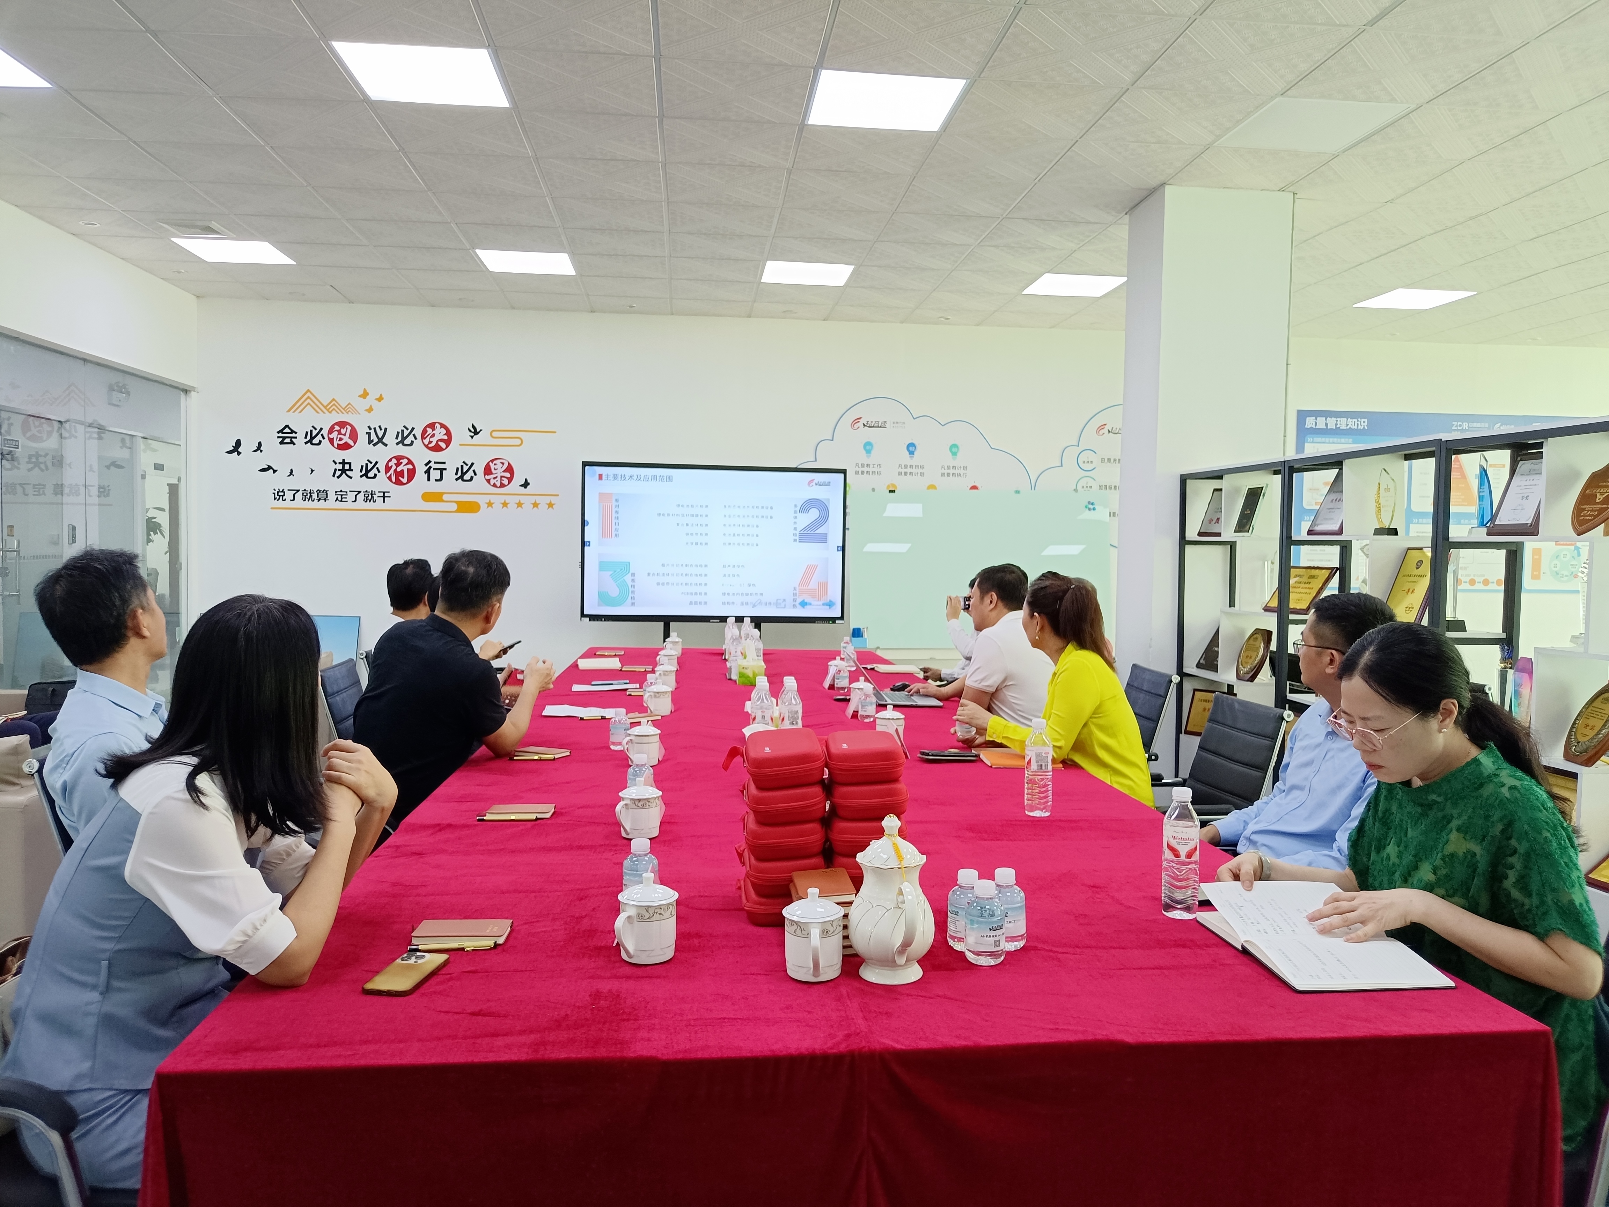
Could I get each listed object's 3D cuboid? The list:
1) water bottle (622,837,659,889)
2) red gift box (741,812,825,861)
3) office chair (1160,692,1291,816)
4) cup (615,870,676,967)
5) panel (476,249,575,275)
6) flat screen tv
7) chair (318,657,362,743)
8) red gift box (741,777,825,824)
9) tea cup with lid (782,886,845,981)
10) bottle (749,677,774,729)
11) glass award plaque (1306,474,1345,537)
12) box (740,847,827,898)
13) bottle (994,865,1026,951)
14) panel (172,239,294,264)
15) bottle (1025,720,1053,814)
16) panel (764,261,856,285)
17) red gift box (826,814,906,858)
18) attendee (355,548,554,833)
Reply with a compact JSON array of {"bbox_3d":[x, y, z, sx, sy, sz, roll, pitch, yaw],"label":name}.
[{"bbox_3d":[-0.279,0.464,2.059,0.063,0.122,0.063,1,2,-6],"label":"water bottle"},{"bbox_3d":[-0.037,0.382,2.047,0.138,0.060,0.170,1,2,-5],"label":"red gift box"},{"bbox_3d":[1.124,0.775,3.784,0.580,0.940,0.580,1,2,-6],"label":"office chair"},{"bbox_3d":[-0.244,0.476,1.834,0.091,0.126,0.122,2,2,29],"label":"cup"},{"bbox_3d":[-1.768,-2.190,7.746,0.580,0.030,0.580,1,2,-6],"label":"panel"},{"bbox_3d":[-0.654,-0.438,8.950,1.950,1.155,0.090,1,2,-9],"label":"flat screen tv"},{"bbox_3d":[-1.178,0.704,3.733,0.620,0.990,0.570,1,2,-6],"label":"chair"},{"bbox_3d":[-0.035,0.343,2.164,0.134,0.060,0.200,-4,3,-2],"label":"red gift box"},{"bbox_3d":[0.015,0.499,1.825,0.091,0.131,0.115,1,2,-2],"label":"tea cup with lid"},{"bbox_3d":[-0.128,0.365,3.732,0.067,0.235,0.067,1,2,-2],"label":"bottle"},{"bbox_3d":[2.125,-0.402,4.772,0.025,0.290,0.220,26,-3,-12],"label":"glass award plaque"},{"bbox_3d":[-0.040,0.441,2.049,0.138,0.060,0.170,1,2,-5],"label":"box"},{"bbox_3d":[0.326,0.487,1.932,0.060,0.119,0.060,1,2,0],"label":"bottle"},{"bbox_3d":[-3.559,-2.216,7.569,0.580,0.030,0.580,1,2,-6],"label":"panel"},{"bbox_3d":[0.566,0.397,2.912,0.065,0.222,0.065,1,2,-6],"label":"bottle"},{"bbox_3d":[0.020,-2.150,7.892,0.590,0.030,0.590,1,2,-6],"label":"panel"},{"bbox_3d":[0.104,0.404,2.180,0.134,0.060,0.200,0,2,-2],"label":"red gift box"},{"bbox_3d":[-1.020,0.530,3.581,0.520,1.355,0.680,3,3,45],"label":"attendee"}]

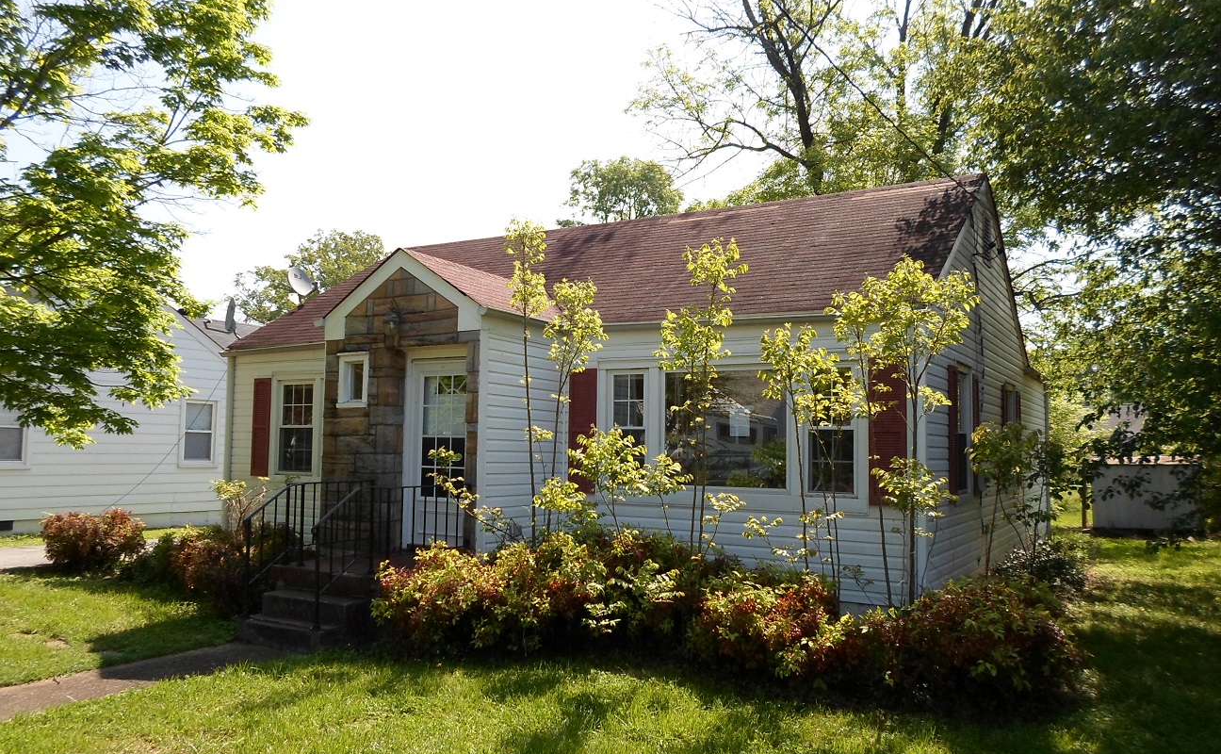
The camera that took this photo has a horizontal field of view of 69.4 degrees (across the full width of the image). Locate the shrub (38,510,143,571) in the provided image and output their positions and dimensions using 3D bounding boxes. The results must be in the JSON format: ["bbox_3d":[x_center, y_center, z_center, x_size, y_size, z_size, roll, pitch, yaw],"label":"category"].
[{"bbox_3d":[-7.160,2.263,12.200,1.320,0.850,1.150,4,-5,-30],"label":"shrub"}]

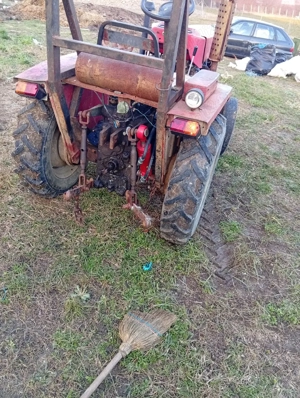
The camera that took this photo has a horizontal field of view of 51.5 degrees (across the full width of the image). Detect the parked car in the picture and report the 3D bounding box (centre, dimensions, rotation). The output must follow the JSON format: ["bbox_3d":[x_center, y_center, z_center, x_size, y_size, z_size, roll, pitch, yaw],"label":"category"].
[{"bbox_3d":[3.743,-6.631,12.760,4.100,1.400,1.680,15,34,11],"label":"parked car"}]

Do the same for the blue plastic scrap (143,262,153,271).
[{"bbox_3d":[-0.015,0.473,2.173,0.056,0.025,0.046,8,34,0],"label":"blue plastic scrap"}]

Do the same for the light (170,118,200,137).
[{"bbox_3d":[0.201,-0.398,1.746,0.152,0.084,0.081,17,15,13],"label":"light"}]

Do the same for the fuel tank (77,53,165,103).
[{"bbox_3d":[-0.185,-0.779,1.976,0.628,0.178,0.178,17,35,13],"label":"fuel tank"}]

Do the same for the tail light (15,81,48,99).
[{"bbox_3d":[-0.758,-0.689,1.981,0.152,0.084,0.081,13,14,8],"label":"tail light"}]

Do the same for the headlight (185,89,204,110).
[{"bbox_3d":[0.251,-0.554,1.736,0.101,0.111,0.076,17,35,13],"label":"headlight"}]

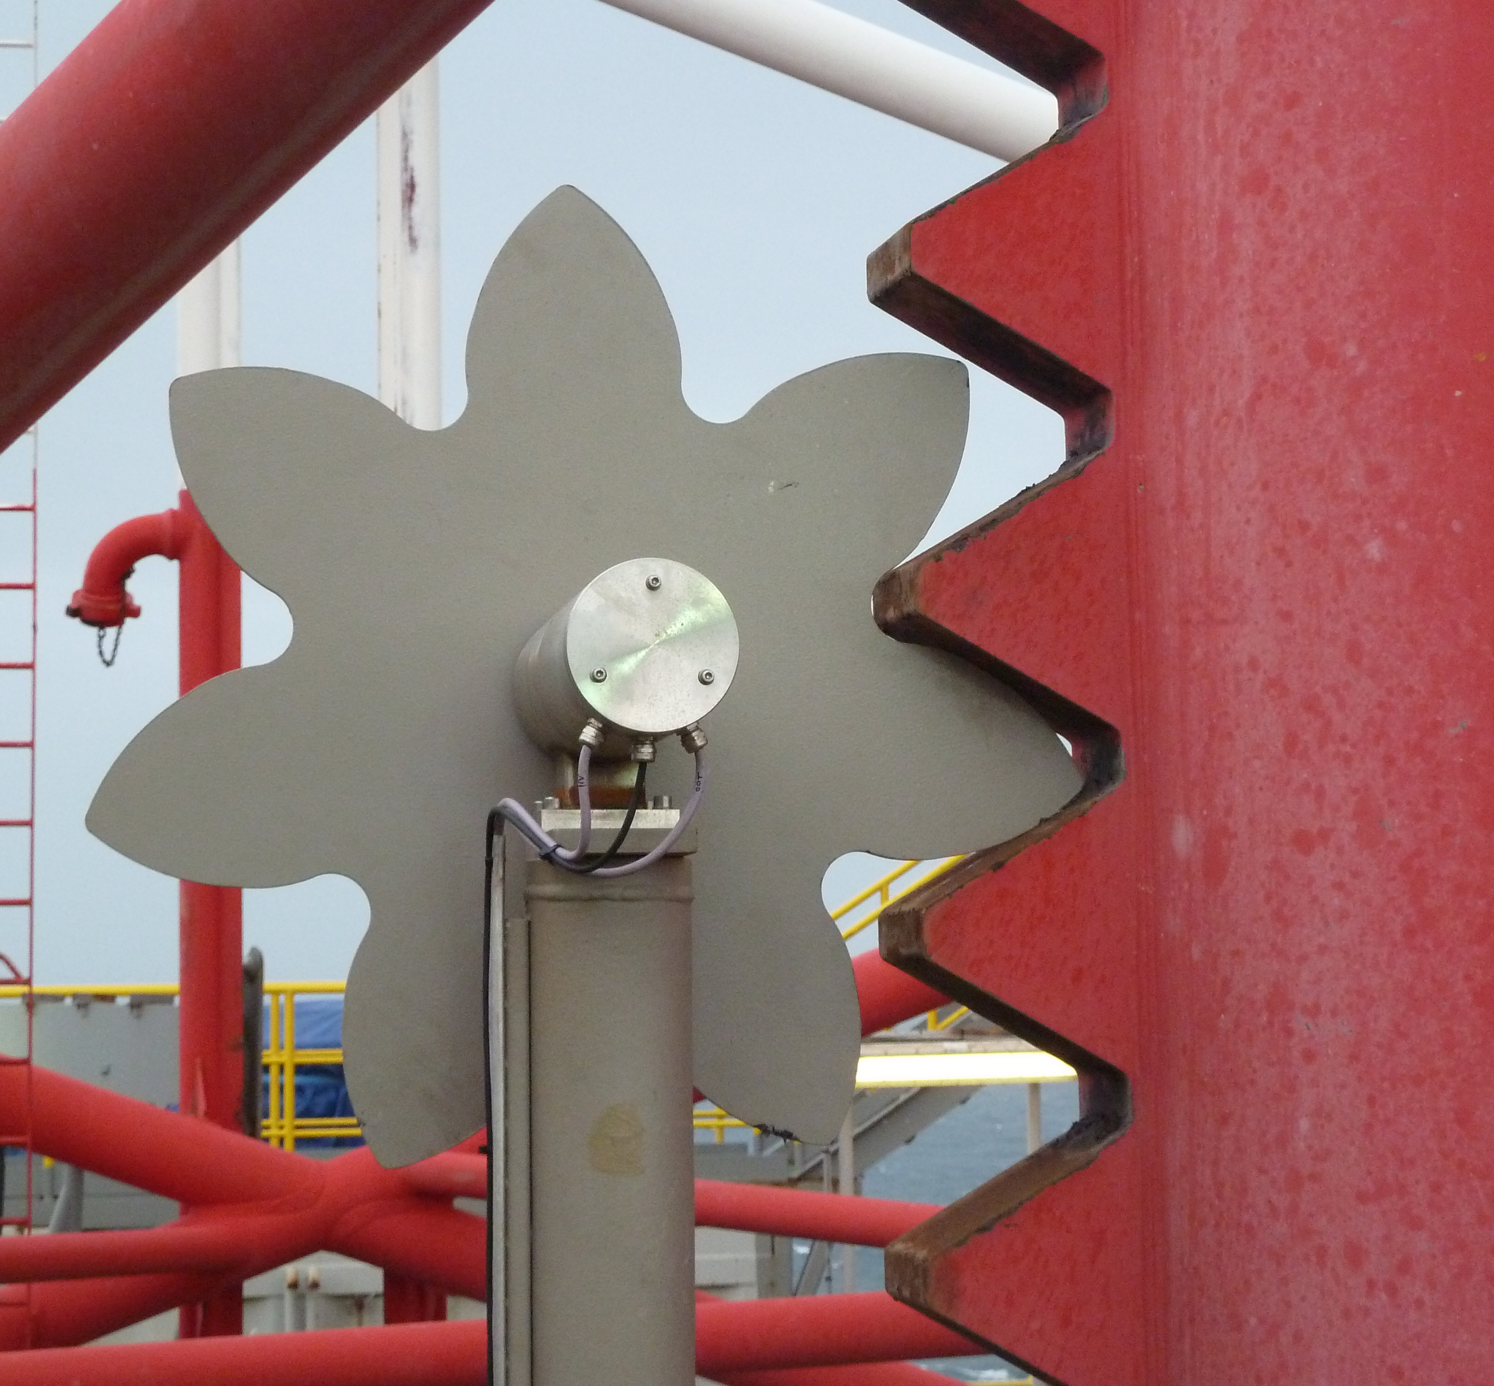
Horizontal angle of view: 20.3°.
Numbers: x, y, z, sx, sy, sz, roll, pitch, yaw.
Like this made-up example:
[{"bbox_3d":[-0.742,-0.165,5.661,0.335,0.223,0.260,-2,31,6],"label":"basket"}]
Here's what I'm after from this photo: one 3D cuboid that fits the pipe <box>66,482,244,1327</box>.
[{"bbox_3d":[-2.351,0.889,16.600,0.700,3.420,0.270,-1,-5,0],"label":"pipe"}]

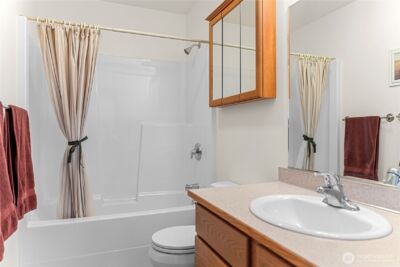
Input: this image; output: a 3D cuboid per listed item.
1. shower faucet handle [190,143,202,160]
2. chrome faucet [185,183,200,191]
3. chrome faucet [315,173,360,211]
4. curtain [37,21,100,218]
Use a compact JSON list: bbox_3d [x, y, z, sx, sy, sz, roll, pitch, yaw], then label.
[{"bbox_3d":[-0.048,0.181,2.655,0.074,0.172,0.170,0,0,-22],"label":"shower faucet handle"},{"bbox_3d":[-0.080,0.548,2.755,0.148,0.068,0.060,0,0,-22],"label":"chrome faucet"},{"bbox_3d":[0.501,0.216,1.021,0.165,0.137,0.155,0,0,-22],"label":"chrome faucet"},{"bbox_3d":[-0.983,0.003,2.018,0.430,1.600,0.150,0,0,-22],"label":"curtain"}]

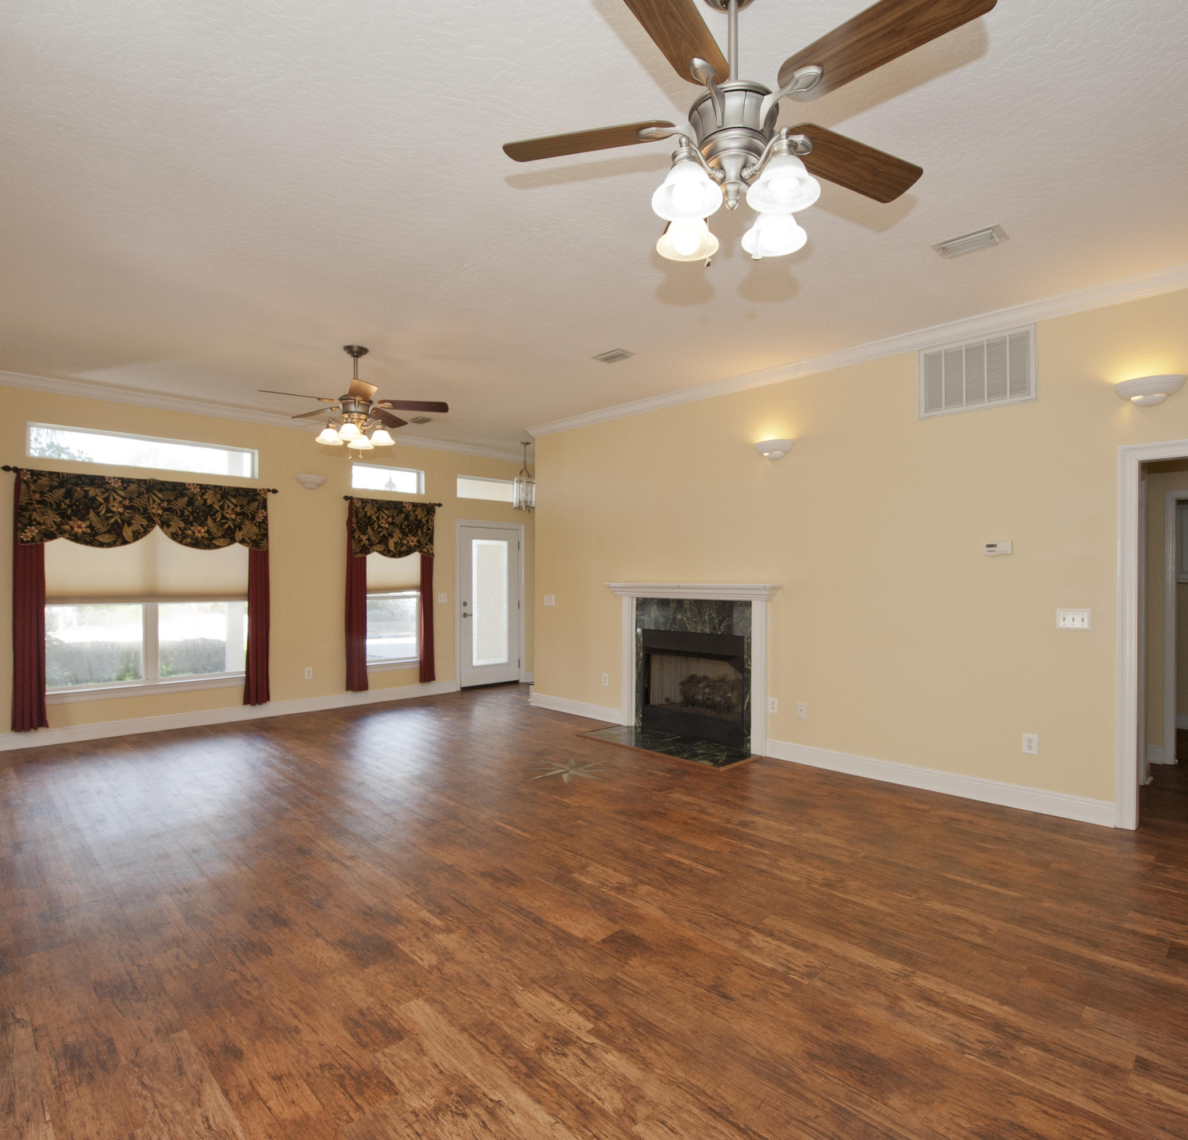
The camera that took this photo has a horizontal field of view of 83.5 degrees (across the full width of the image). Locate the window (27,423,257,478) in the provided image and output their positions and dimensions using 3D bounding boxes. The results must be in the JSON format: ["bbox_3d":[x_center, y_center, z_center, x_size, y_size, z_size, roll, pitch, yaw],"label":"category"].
[{"bbox_3d":[-4.082,-1.081,6.179,1.803,0.290,0.100,1,-1,-44],"label":"window"}]

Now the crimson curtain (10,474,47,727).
[{"bbox_3d":[-4.636,0.273,5.487,0.254,2.159,0.120,1,-1,-44],"label":"crimson curtain"}]

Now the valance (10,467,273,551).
[{"bbox_3d":[-3.999,-0.509,6.088,1.970,0.647,0.120,1,-1,-44],"label":"valance"}]

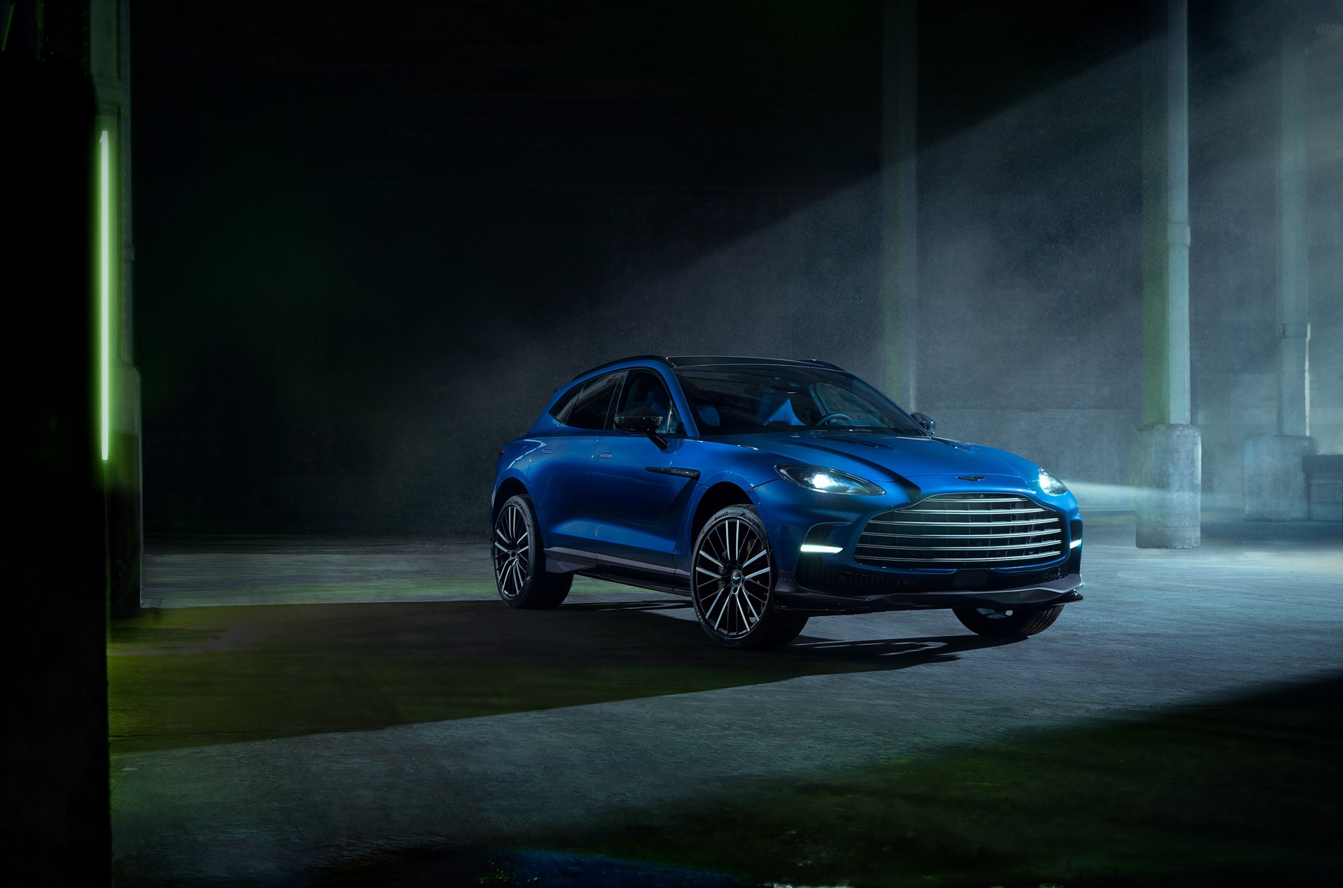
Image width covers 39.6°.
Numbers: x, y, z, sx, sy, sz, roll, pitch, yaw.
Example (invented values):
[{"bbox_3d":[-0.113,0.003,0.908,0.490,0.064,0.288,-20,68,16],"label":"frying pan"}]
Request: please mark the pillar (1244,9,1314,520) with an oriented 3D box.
[{"bbox_3d":[11.110,-3.278,34.050,1.050,9.325,0.950,0,-1,0],"label":"pillar"}]

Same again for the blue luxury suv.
[{"bbox_3d":[0.460,0.271,11.794,2.060,1.680,5.040,1,-1,-27],"label":"blue luxury suv"}]

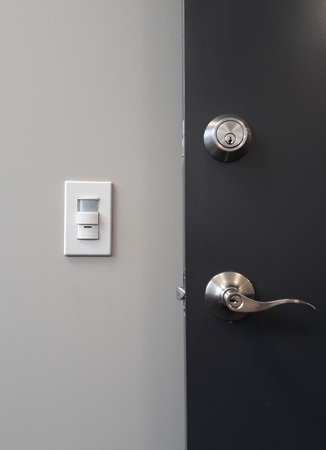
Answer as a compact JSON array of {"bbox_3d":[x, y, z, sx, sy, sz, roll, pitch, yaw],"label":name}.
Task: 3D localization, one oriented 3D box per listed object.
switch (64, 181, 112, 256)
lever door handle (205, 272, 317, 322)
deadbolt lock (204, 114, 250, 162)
[{"bbox_3d":[-0.119,-0.011,0.737,0.075,0.119,0.014,0,-4,-1],"label":"switch"},{"bbox_3d":[0.121,0.092,0.582,0.131,0.066,0.060,0,-4,0],"label":"lever door handle"},{"bbox_3d":[0.087,-0.117,0.613,0.065,0.065,0.025,0,-4,0],"label":"deadbolt lock"}]

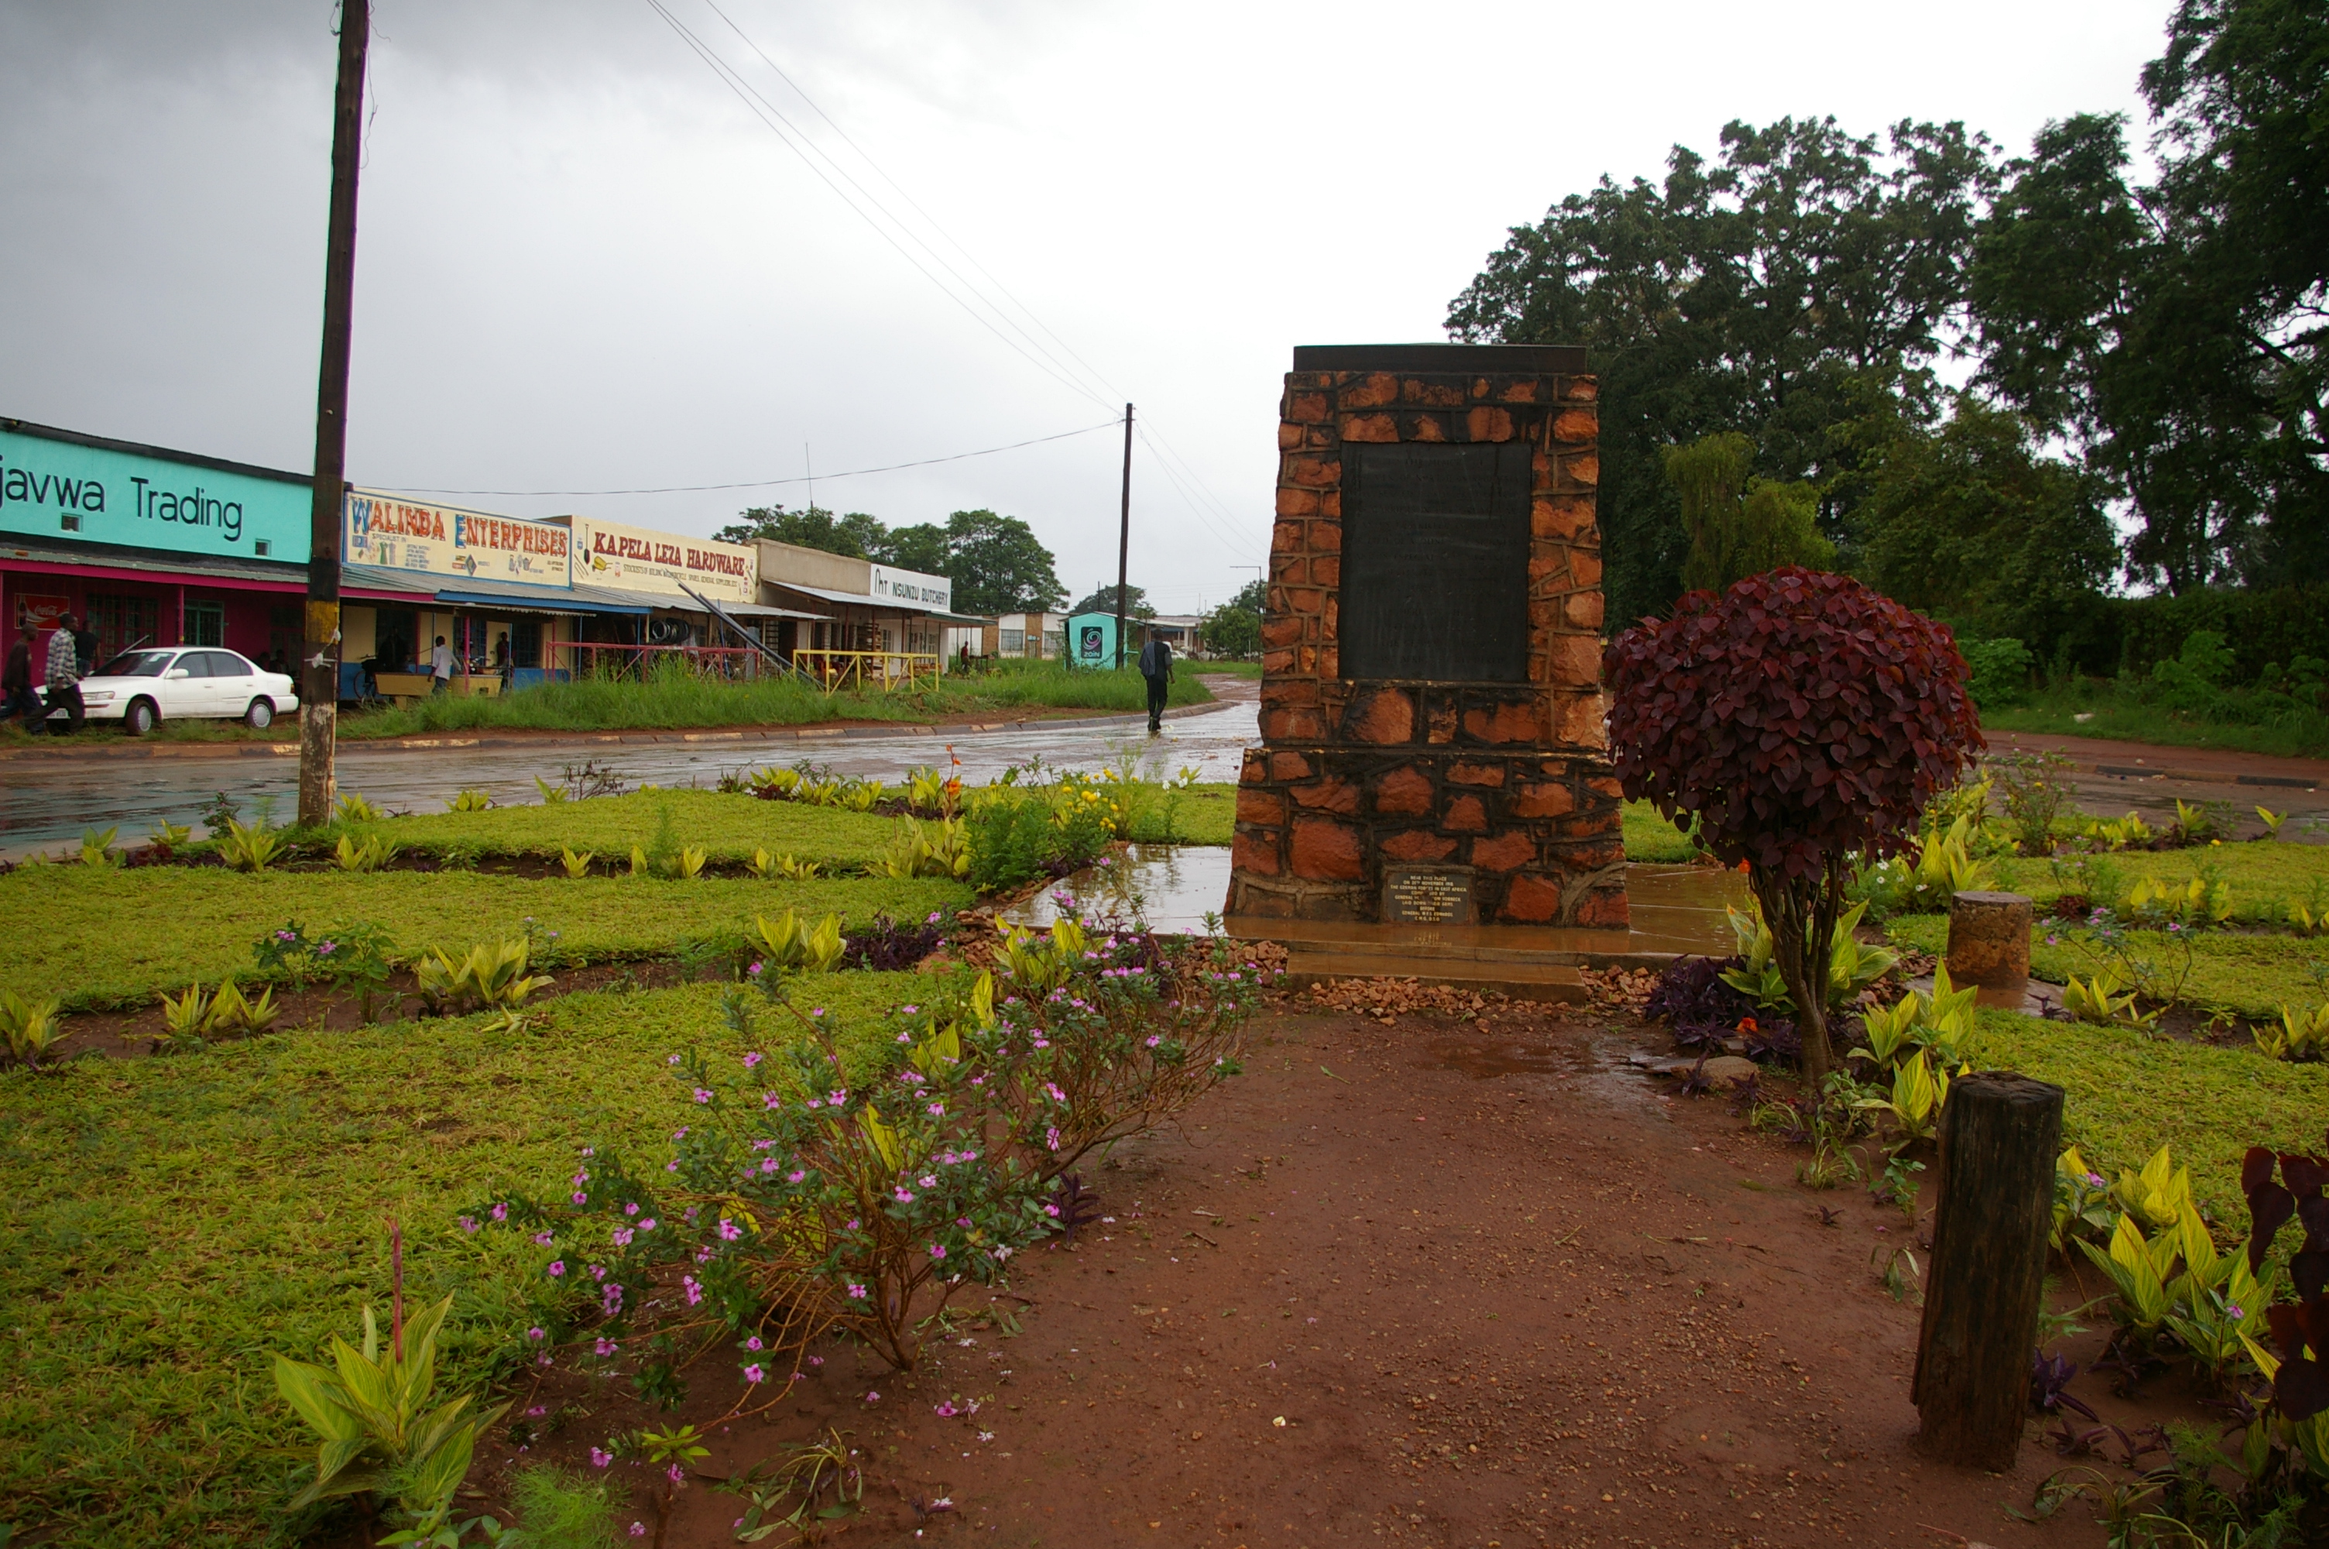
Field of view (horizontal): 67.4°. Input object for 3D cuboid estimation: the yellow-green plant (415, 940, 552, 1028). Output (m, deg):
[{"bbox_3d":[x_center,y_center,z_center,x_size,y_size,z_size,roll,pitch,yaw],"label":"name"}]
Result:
[{"bbox_3d":[-2.806,0.831,7.197,0.547,0.277,0.519,0,4,-21],"label":"yellow-green plant"}]

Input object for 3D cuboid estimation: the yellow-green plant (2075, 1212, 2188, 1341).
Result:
[{"bbox_3d":[2.349,1.213,4.226,0.253,0.287,0.240,4,5,30],"label":"yellow-green plant"}]

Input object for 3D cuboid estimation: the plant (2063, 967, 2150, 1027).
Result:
[{"bbox_3d":[3.873,0.906,7.178,0.360,0.225,0.324,3,4,29],"label":"plant"}]

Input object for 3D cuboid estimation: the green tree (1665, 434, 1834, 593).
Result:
[{"bbox_3d":[15.129,-5.072,45.727,4.672,7.605,4.439,3,4,18],"label":"green tree"}]

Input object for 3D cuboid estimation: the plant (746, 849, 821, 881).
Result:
[{"bbox_3d":[-2.389,0.535,10.965,0.440,0.200,0.320,0,4,-12],"label":"plant"}]

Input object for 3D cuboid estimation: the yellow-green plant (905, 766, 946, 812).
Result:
[{"bbox_3d":[-2.188,0.137,16.035,0.370,0.380,0.340,1,4,-8],"label":"yellow-green plant"}]

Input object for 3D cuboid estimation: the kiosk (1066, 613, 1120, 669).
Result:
[{"bbox_3d":[-2.352,-4.329,58.598,1.750,2.200,1.700,1,3,4],"label":"kiosk"}]

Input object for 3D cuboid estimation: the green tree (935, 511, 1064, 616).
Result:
[{"bbox_3d":[-8.766,-9.607,95.000,7.400,9.500,7.200,1,4,-5],"label":"green tree"}]

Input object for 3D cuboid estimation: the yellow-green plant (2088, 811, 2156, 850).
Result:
[{"bbox_3d":[8.610,0.504,15.682,0.587,0.301,0.558,4,5,29],"label":"yellow-green plant"}]

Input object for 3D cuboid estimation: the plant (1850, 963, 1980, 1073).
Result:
[{"bbox_3d":[2.691,0.852,6.241,0.440,0.330,0.400,3,4,24],"label":"plant"}]

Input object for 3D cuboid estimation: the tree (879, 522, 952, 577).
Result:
[{"bbox_3d":[-15.784,-11.551,111.724,5.372,9.341,4.835,0,3,-8],"label":"tree"}]

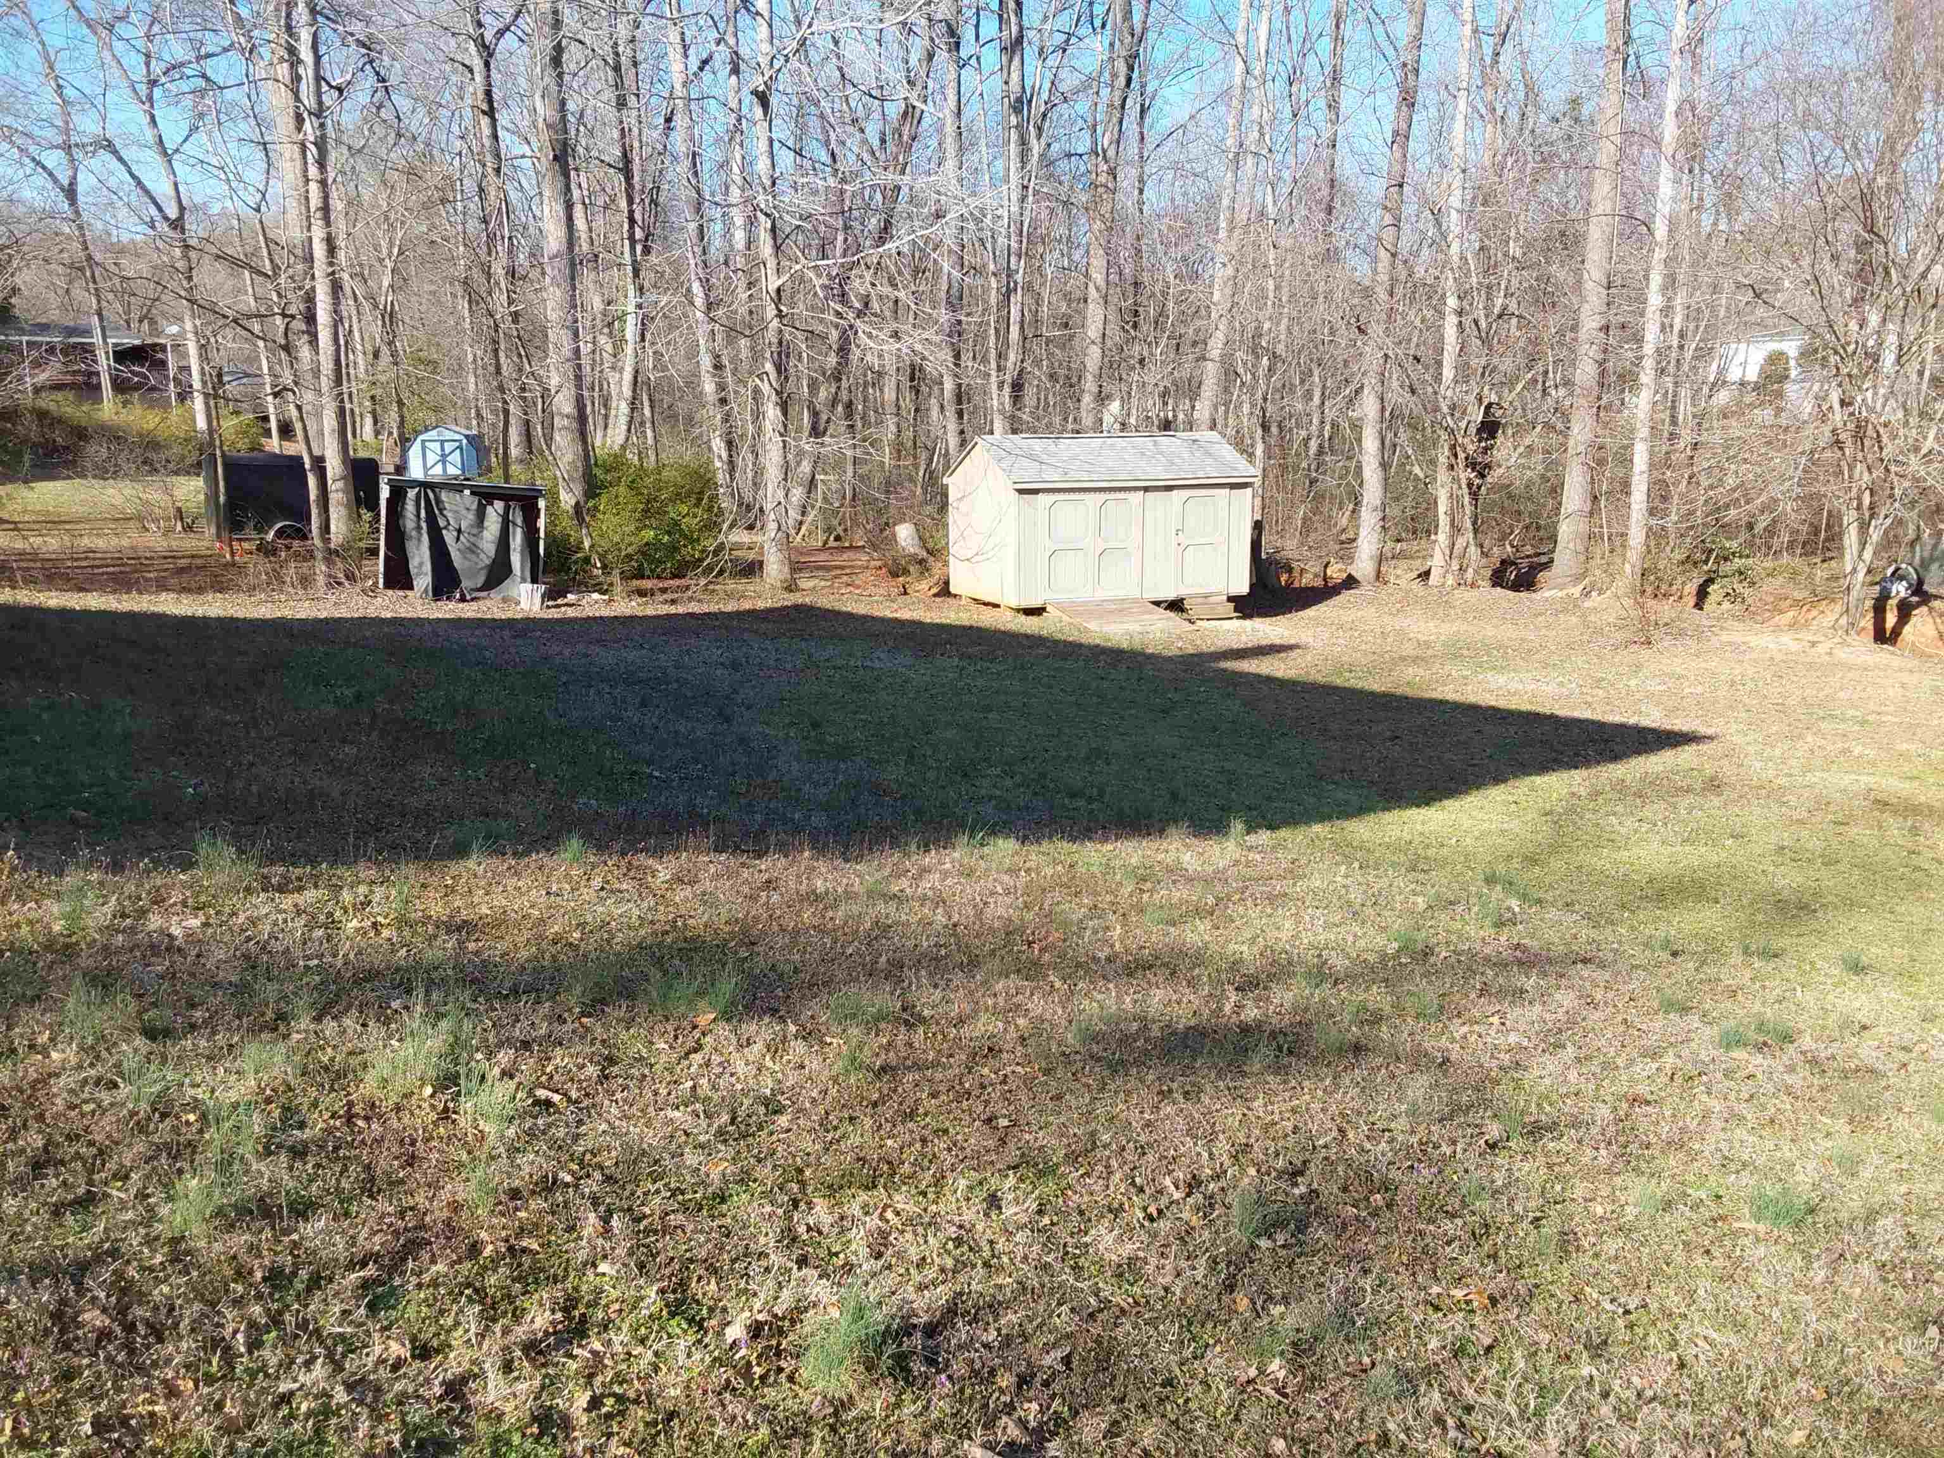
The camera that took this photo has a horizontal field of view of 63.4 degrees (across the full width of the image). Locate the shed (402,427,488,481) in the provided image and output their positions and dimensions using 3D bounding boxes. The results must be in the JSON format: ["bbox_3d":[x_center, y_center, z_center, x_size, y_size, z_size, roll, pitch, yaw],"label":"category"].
[{"bbox_3d":[-21.091,-11.152,63.242,2.900,2.200,3.000,-2,11,-9],"label":"shed"}]

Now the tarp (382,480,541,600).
[{"bbox_3d":[-9.667,-3.669,29.744,2.950,2.120,1.400,-4,12,-19],"label":"tarp"}]

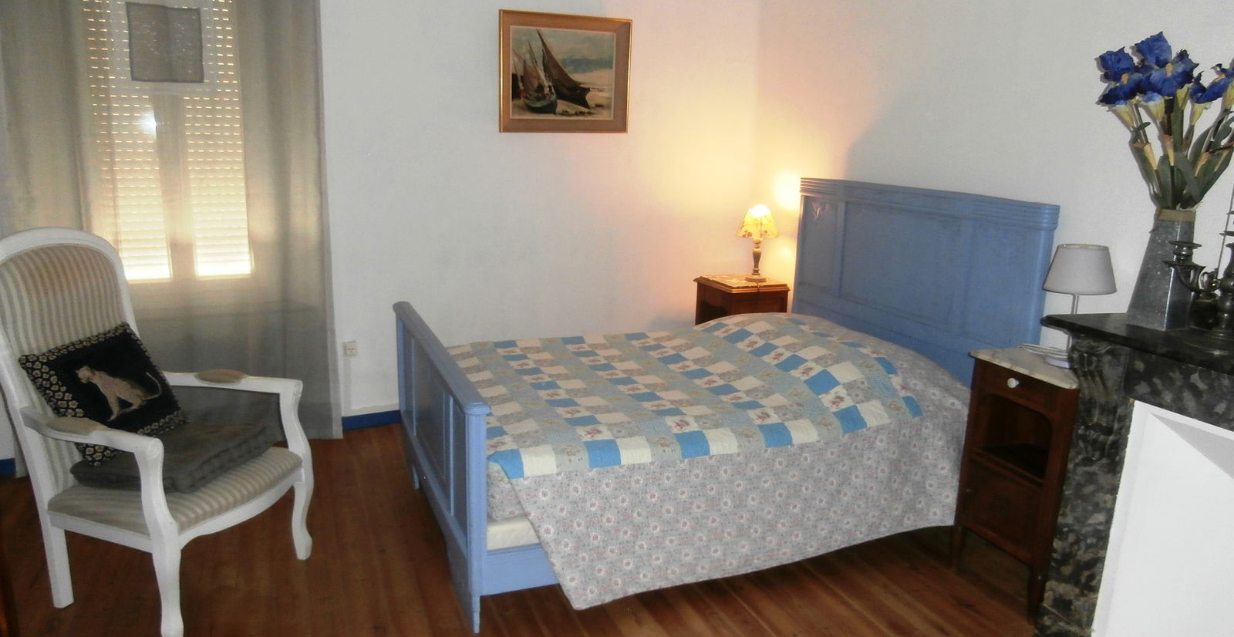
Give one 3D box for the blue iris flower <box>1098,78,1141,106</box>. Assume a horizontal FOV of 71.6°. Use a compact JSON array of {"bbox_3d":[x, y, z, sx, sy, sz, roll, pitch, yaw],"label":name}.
[{"bbox_3d":[1.302,-0.586,2.213,0.107,0.079,0.093,9,14,28],"label":"blue iris flower"}]

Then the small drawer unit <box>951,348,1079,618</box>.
[{"bbox_3d":[1.412,0.523,2.800,0.380,0.772,0.412,-3,13,-22],"label":"small drawer unit"}]

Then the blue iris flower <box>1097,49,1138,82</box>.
[{"bbox_3d":[1.288,-0.651,2.200,0.103,0.089,0.086,8,14,28],"label":"blue iris flower"}]

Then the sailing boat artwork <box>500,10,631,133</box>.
[{"bbox_3d":[-0.243,-1.201,4.229,0.679,0.565,0.037,-3,13,-22],"label":"sailing boat artwork"}]

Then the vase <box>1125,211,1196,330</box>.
[{"bbox_3d":[1.496,-0.138,2.321,0.114,0.323,0.114,-3,13,-22],"label":"vase"}]

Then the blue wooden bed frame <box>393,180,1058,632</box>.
[{"bbox_3d":[0.255,0.105,3.428,2.080,1.253,1.560,-3,13,-22],"label":"blue wooden bed frame"}]

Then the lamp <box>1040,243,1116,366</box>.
[{"bbox_3d":[1.450,-0.044,2.707,0.229,0.378,0.229,-3,13,-22],"label":"lamp"}]

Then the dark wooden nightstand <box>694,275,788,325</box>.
[{"bbox_3d":[0.672,0.136,4.719,0.369,0.686,0.395,-3,13,-22],"label":"dark wooden nightstand"}]

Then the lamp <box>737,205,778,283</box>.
[{"bbox_3d":[0.768,-0.408,4.664,0.217,0.406,0.217,2,12,0],"label":"lamp"}]

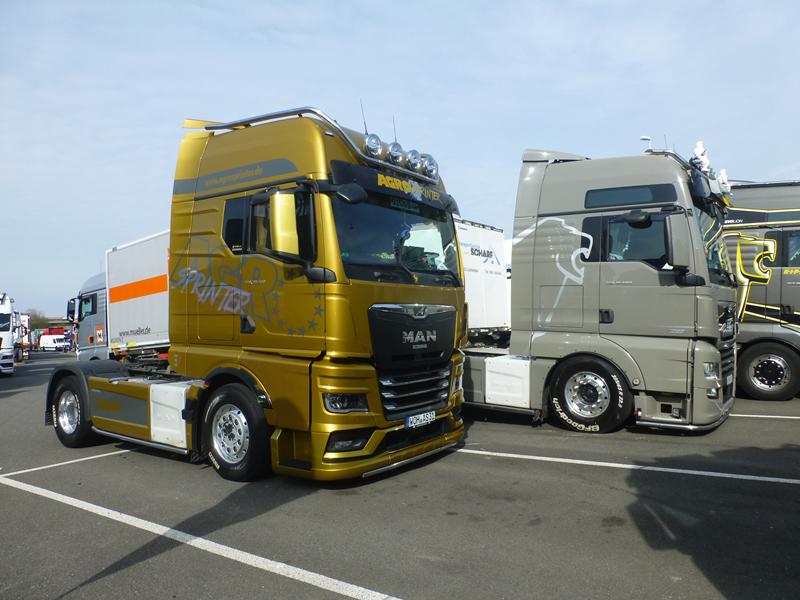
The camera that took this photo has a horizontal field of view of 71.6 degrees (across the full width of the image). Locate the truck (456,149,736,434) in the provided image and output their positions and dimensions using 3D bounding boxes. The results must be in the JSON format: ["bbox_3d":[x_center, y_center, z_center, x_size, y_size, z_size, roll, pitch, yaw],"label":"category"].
[{"bbox_3d":[1.838,-0.052,8.900,5.880,3.680,2.550,-3,-3,37],"label":"truck"}]

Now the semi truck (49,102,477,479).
[{"bbox_3d":[-2.187,0.042,7.332,5.880,3.720,2.550,-3,-3,37],"label":"semi truck"}]

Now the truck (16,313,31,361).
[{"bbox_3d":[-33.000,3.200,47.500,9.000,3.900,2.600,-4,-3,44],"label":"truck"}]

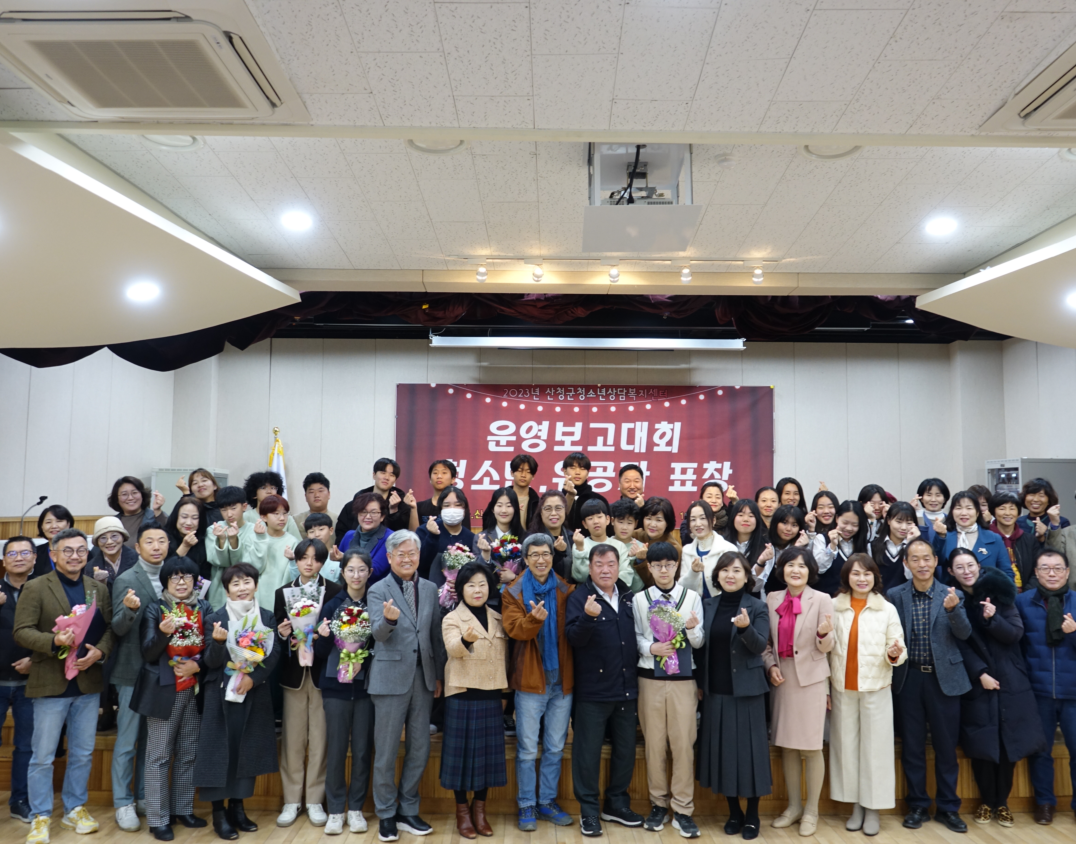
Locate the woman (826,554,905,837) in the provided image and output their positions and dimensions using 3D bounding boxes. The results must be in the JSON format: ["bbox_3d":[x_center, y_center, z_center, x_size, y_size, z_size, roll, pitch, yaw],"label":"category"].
[{"bbox_3d":[1.954,1.608,5.674,0.480,1.600,0.350,-1,-5,11],"label":"woman"}]

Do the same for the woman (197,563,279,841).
[{"bbox_3d":[-1.765,1.609,5.582,0.480,1.550,0.420,2,-6,-14],"label":"woman"}]

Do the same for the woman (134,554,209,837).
[{"bbox_3d":[-2.179,1.594,5.629,0.470,1.570,0.370,2,-6,-13],"label":"woman"}]

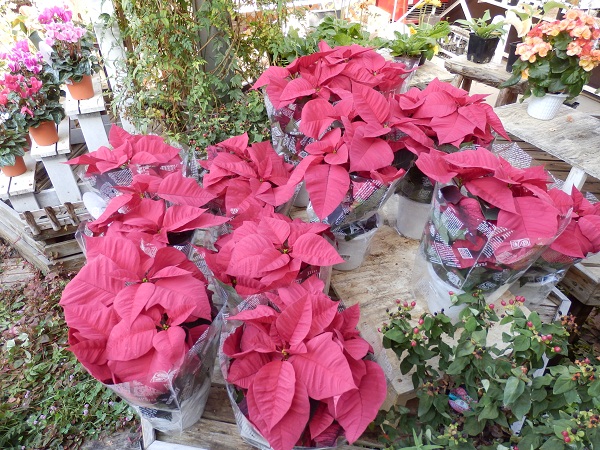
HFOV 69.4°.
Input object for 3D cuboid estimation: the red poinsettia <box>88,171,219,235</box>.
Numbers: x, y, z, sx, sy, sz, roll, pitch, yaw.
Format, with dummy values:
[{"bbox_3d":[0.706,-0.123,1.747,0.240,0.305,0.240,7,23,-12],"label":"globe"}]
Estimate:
[{"bbox_3d":[-0.392,-0.050,1.160,0.340,0.150,0.290,0,38,0],"label":"red poinsettia"}]

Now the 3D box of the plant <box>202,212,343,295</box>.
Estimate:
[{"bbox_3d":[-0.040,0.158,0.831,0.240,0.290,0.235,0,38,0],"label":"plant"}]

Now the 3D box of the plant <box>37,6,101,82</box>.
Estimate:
[{"bbox_3d":[-0.936,-0.737,1.777,0.215,0.240,0.200,0,38,0],"label":"plant"}]

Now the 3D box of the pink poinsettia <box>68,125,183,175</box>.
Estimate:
[{"bbox_3d":[-0.561,-0.241,1.400,0.360,0.130,0.280,0,38,0],"label":"pink poinsettia"}]

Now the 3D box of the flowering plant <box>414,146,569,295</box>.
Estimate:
[{"bbox_3d":[0.400,0.036,0.995,0.265,0.330,0.265,0,38,0],"label":"flowering plant"}]

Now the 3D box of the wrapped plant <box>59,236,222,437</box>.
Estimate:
[{"bbox_3d":[-0.327,0.237,0.930,0.330,0.390,0.340,0,38,0],"label":"wrapped plant"}]

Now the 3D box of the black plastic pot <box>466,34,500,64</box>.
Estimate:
[{"bbox_3d":[0.754,-0.734,1.794,0.120,0.100,0.120,0,38,0],"label":"black plastic pot"}]

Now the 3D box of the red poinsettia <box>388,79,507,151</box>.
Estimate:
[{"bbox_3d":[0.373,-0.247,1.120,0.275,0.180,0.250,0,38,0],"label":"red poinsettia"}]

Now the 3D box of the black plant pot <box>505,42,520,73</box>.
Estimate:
[{"bbox_3d":[1.065,-0.795,2.076,0.145,0.128,0.145,3,37,0],"label":"black plant pot"}]

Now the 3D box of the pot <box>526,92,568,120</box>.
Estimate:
[{"bbox_3d":[1.052,-0.506,1.850,0.165,0.130,0.165,0,38,0],"label":"pot"}]

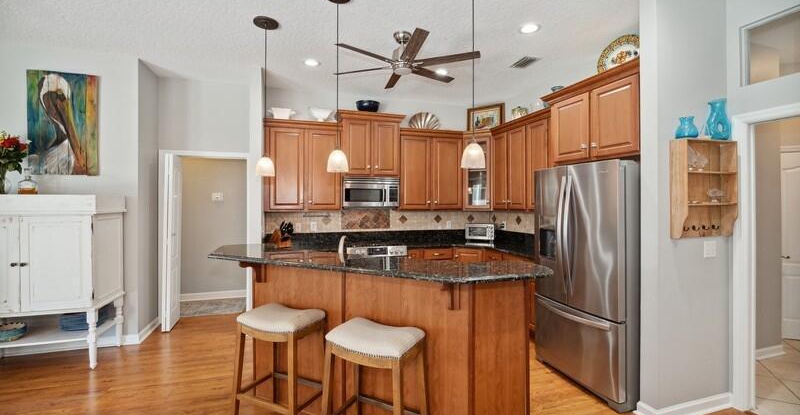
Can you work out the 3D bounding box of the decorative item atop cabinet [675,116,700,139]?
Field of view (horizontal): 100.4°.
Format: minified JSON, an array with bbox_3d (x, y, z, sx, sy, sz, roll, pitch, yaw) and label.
[{"bbox_3d":[1.901,-0.529,2.211,0.118,0.148,0.110,0,1,-17],"label":"decorative item atop cabinet"}]

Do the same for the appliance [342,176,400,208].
[{"bbox_3d":[-0.426,-0.190,4.547,0.760,0.420,0.400,0,0,-18],"label":"appliance"}]

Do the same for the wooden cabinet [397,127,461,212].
[{"bbox_3d":[0.415,-0.522,4.840,0.930,1.110,0.360,0,0,-18],"label":"wooden cabinet"}]

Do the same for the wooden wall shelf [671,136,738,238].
[{"bbox_3d":[2.041,-0.118,2.230,0.495,0.645,0.110,0,0,-18],"label":"wooden wall shelf"}]

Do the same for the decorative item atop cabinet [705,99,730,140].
[{"bbox_3d":[2.217,-0.610,2.308,0.140,0.285,0.110,0,1,-14],"label":"decorative item atop cabinet"}]

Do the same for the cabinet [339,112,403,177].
[{"bbox_3d":[-0.426,-0.810,4.546,0.810,0.810,0.380,0,0,-18],"label":"cabinet"}]

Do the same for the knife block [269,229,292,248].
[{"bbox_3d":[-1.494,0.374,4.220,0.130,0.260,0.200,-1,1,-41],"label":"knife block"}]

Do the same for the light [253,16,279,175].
[{"bbox_3d":[-1.100,-0.893,2.740,0.190,1.275,0.190,0,0,-18],"label":"light"}]

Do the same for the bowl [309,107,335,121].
[{"bbox_3d":[-1.009,-1.189,4.283,0.300,0.170,0.290,0,1,-17],"label":"bowl"}]

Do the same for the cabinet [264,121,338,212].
[{"bbox_3d":[-1.234,-0.512,4.287,0.920,1.100,0.360,0,1,-17],"label":"cabinet"}]

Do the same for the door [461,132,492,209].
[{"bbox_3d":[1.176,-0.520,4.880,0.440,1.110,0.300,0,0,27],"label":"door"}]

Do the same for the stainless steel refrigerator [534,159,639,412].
[{"bbox_3d":[1.750,0.545,2.819,0.850,1.770,0.850,0,0,-18],"label":"stainless steel refrigerator"}]

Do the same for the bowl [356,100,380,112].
[{"bbox_3d":[-0.419,-1.344,4.433,0.310,0.165,0.310,0,1,0],"label":"bowl"}]

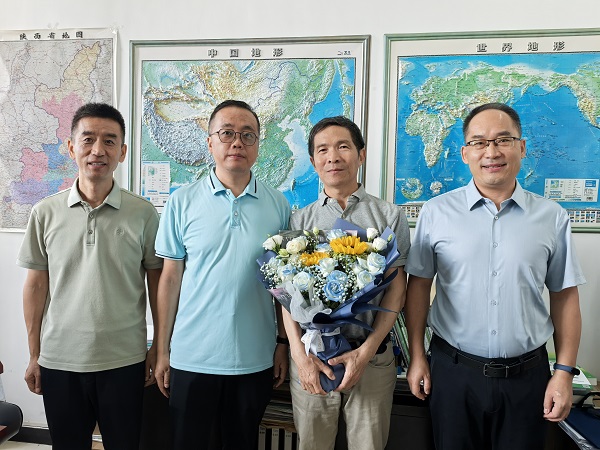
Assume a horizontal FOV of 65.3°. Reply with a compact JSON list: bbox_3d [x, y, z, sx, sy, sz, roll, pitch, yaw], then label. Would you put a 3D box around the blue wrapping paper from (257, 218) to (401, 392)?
[{"bbox_3d":[0.087,0.244,1.430,0.435,0.535,0.300,2,2,12],"label":"blue wrapping paper"}]

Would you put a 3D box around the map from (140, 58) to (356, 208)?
[{"bbox_3d":[-0.270,-0.433,2.244,1.056,0.719,0.025,2,2,8],"label":"map"}]

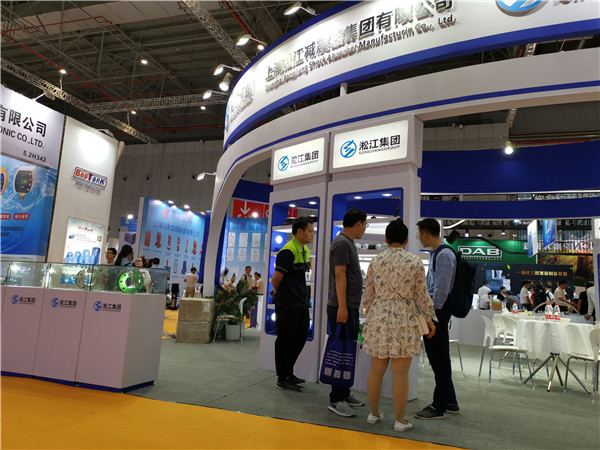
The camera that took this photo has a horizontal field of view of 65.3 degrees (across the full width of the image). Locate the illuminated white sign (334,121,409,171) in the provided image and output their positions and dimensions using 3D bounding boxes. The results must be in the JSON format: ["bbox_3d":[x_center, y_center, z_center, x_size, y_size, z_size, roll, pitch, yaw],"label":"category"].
[{"bbox_3d":[0.776,-0.854,5.114,0.930,0.410,0.080,-4,-11,39],"label":"illuminated white sign"}]

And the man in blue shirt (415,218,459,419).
[{"bbox_3d":[1.192,0.767,4.106,0.420,1.700,0.480,0,-10,21],"label":"man in blue shirt"}]

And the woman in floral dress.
[{"bbox_3d":[0.773,0.731,3.717,0.540,1.600,0.340,-1,-10,28],"label":"woman in floral dress"}]

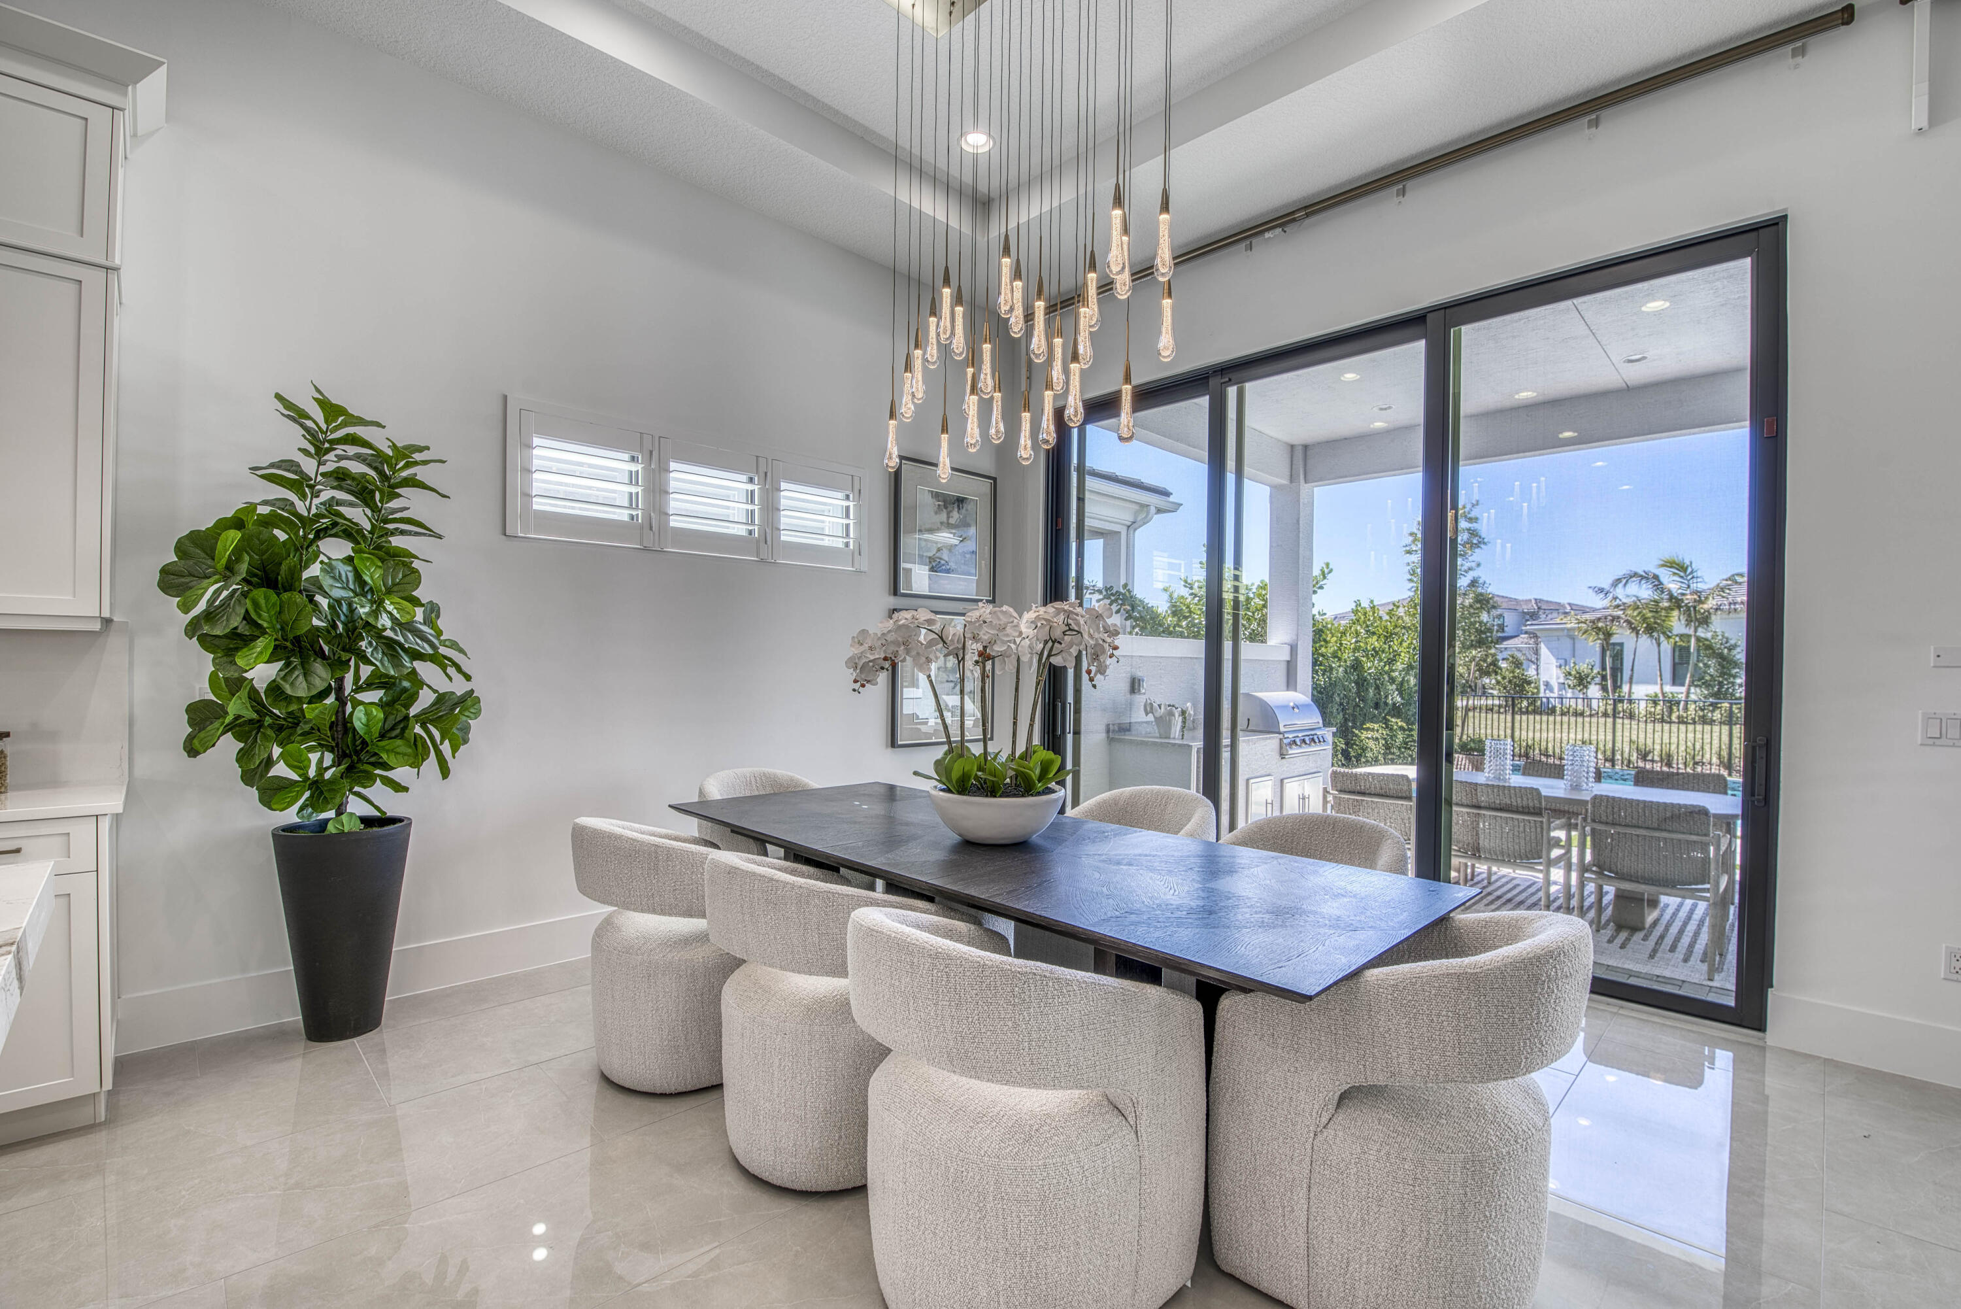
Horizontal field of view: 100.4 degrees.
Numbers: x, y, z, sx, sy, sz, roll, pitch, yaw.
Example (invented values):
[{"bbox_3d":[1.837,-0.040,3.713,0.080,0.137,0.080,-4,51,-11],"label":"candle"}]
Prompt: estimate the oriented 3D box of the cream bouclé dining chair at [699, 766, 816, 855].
[{"bbox_3d":[-0.990,0.956,3.788,0.690,0.770,0.690,2,-1,-45],"label":"cream bouclé dining chair"}]

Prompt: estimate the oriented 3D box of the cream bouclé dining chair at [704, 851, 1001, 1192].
[{"bbox_3d":[-0.403,0.958,2.371,0.690,0.770,0.690,2,-1,-45],"label":"cream bouclé dining chair"}]

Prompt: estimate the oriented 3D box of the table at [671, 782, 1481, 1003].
[{"bbox_3d":[0.054,0.974,2.599,2.430,0.760,0.990,1,-1,44],"label":"table"}]

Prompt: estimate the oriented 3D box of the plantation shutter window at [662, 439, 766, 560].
[{"bbox_3d":[-1.290,-0.743,3.997,0.560,0.530,0.070,2,-1,-45],"label":"plantation shutter window"}]

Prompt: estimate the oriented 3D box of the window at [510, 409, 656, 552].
[{"bbox_3d":[-1.729,-0.755,3.563,0.600,0.540,0.070,2,-1,-45],"label":"window"}]

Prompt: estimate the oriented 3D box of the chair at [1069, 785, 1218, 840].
[{"bbox_3d":[0.620,0.986,3.441,0.690,0.770,0.690,2,-1,-45],"label":"chair"}]

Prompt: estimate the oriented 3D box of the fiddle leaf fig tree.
[{"bbox_3d":[-2.155,-0.129,2.734,0.850,1.500,0.660,2,-1,-45],"label":"fiddle leaf fig tree"}]

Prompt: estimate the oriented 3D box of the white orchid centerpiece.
[{"bbox_3d":[0.012,0.140,2.610,0.860,0.630,0.620,1,0,0],"label":"white orchid centerpiece"}]

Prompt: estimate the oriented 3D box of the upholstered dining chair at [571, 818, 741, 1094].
[{"bbox_3d":[-0.967,0.950,2.812,0.690,0.770,0.690,2,-1,-45],"label":"upholstered dining chair"}]

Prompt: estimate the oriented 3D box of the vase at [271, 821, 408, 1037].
[{"bbox_3d":[-2.215,0.956,2.850,0.390,0.710,0.390,2,-1,-45],"label":"vase"}]

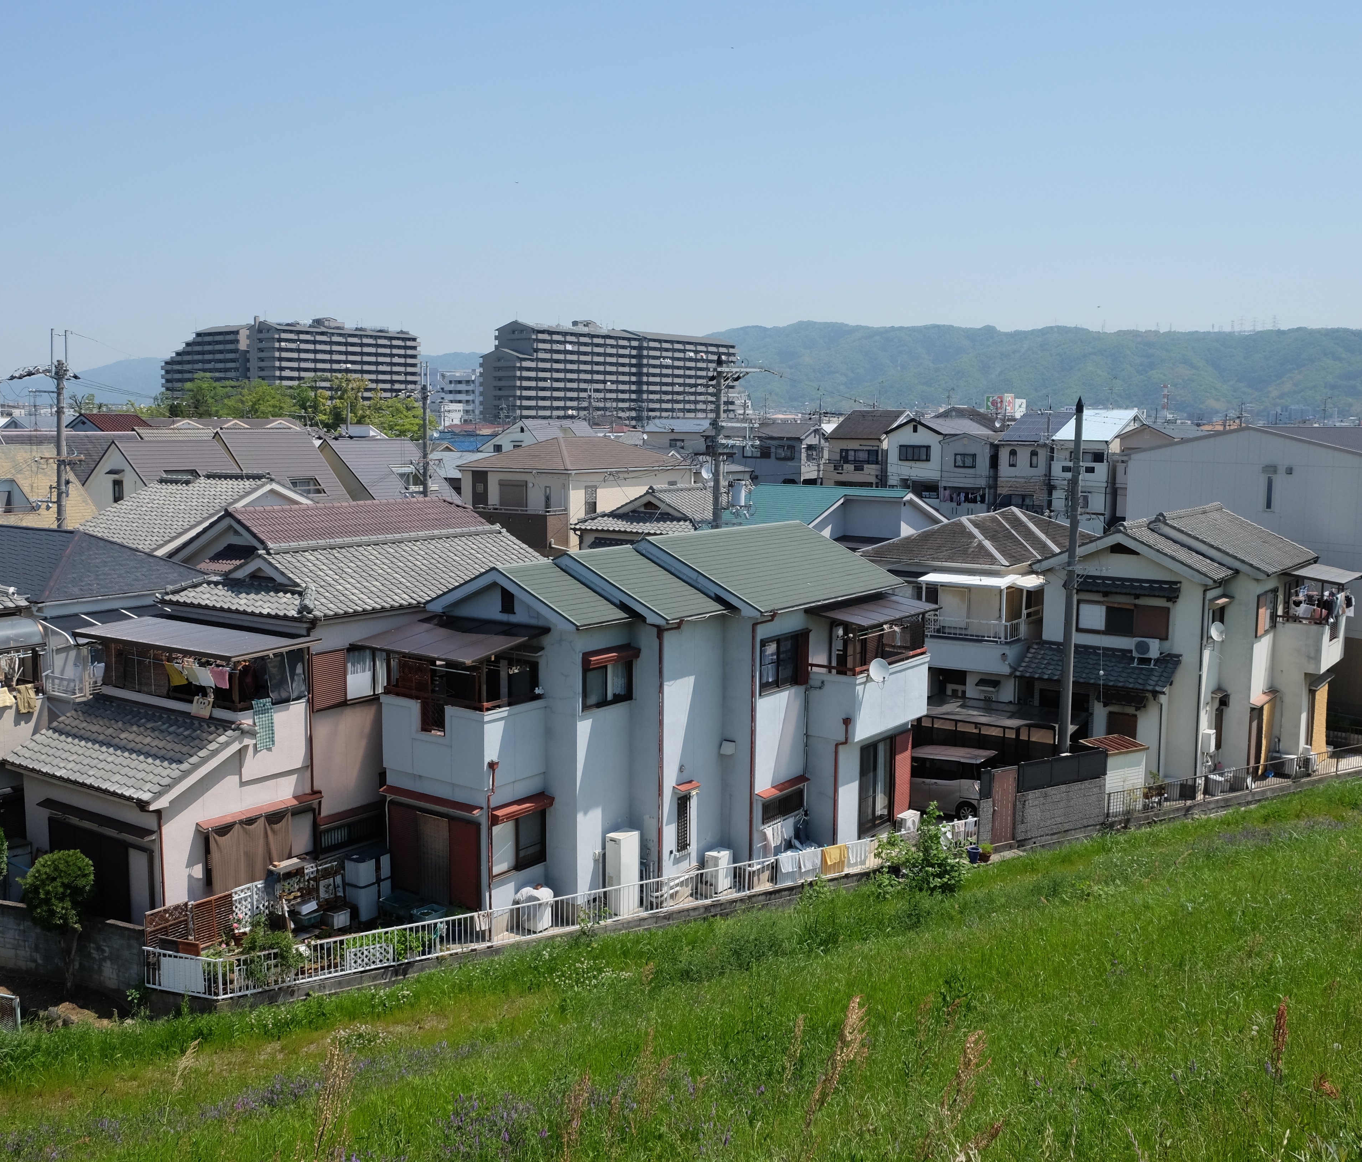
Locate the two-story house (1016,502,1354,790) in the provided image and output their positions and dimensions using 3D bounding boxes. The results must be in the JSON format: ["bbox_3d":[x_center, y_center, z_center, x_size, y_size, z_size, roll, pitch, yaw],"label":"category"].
[{"bbox_3d":[15.018,1.631,38.750,7.000,7.600,11.200,5,9,36],"label":"two-story house"}]

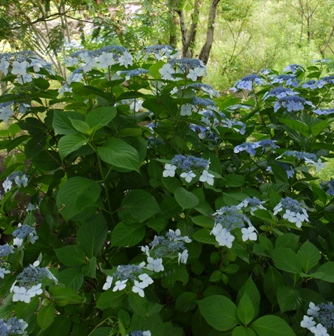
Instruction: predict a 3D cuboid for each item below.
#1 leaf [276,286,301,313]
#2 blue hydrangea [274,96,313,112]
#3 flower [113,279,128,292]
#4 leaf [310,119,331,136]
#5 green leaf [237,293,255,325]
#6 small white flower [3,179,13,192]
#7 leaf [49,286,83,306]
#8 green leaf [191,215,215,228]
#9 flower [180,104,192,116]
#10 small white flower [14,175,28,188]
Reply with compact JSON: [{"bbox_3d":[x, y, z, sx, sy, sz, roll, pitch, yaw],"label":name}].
[{"bbox_3d":[0.312,0.338,1.330,0.065,0.070,0.020,3,-21,10],"label":"leaf"},{"bbox_3d":[0.403,-0.202,1.650,0.120,0.050,0.115,0,17,0],"label":"blue hydrangea"},{"bbox_3d":[-0.117,0.295,1.300,0.035,0.034,0.014,2,-16,6],"label":"flower"},{"bbox_3d":[0.498,-0.131,1.680,0.070,0.050,0.040,0,17,0],"label":"leaf"},{"bbox_3d":[0.178,0.315,1.160,0.040,0.070,0.022,0,-9,0],"label":"green leaf"},{"bbox_3d":[-0.413,0.046,1.350,0.027,0.034,0.020,5,18,17],"label":"small white flower"},{"bbox_3d":[-0.233,0.298,1.200,0.078,0.036,0.045,0,17,0],"label":"leaf"},{"bbox_3d":[0.091,0.131,1.270,0.062,0.030,0.040,0,17,0],"label":"green leaf"},{"bbox_3d":[0.058,-0.180,1.620,0.034,0.034,0.012,1,-6,3],"label":"flower"},{"bbox_3d":[-0.417,0.039,1.480,0.036,0.038,0.016,-4,-5,-12],"label":"small white flower"}]

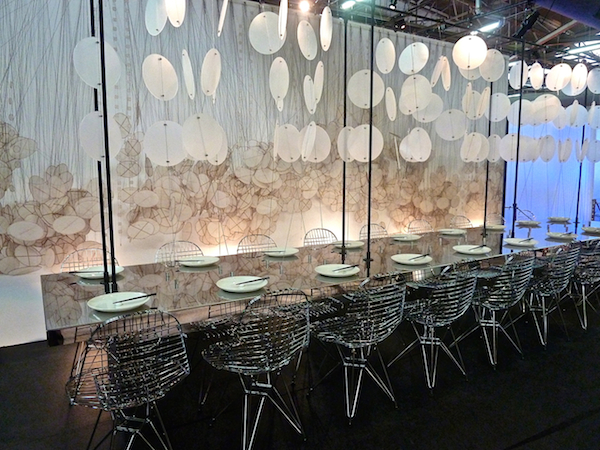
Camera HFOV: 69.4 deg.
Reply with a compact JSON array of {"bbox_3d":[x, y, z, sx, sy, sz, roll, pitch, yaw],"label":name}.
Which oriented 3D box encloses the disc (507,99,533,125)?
[{"bbox_3d":[2.068,-1.046,4.040,0.250,0.250,0.010,4,8,27],"label":"disc"}]

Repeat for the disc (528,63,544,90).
[{"bbox_3d":[2.192,-1.376,4.010,0.250,0.250,0.010,-5,9,-32],"label":"disc"}]

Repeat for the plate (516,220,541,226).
[{"bbox_3d":[2.533,-0.011,4.798,0.280,0.027,0.280,0,7,0],"label":"plate"}]

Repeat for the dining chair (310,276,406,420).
[{"bbox_3d":[0.307,0.622,2.508,0.480,0.825,0.530,-5,9,-31],"label":"dining chair"}]

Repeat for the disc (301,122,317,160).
[{"bbox_3d":[0.057,-0.519,2.700,0.012,0.250,0.250,15,11,13],"label":"disc"}]

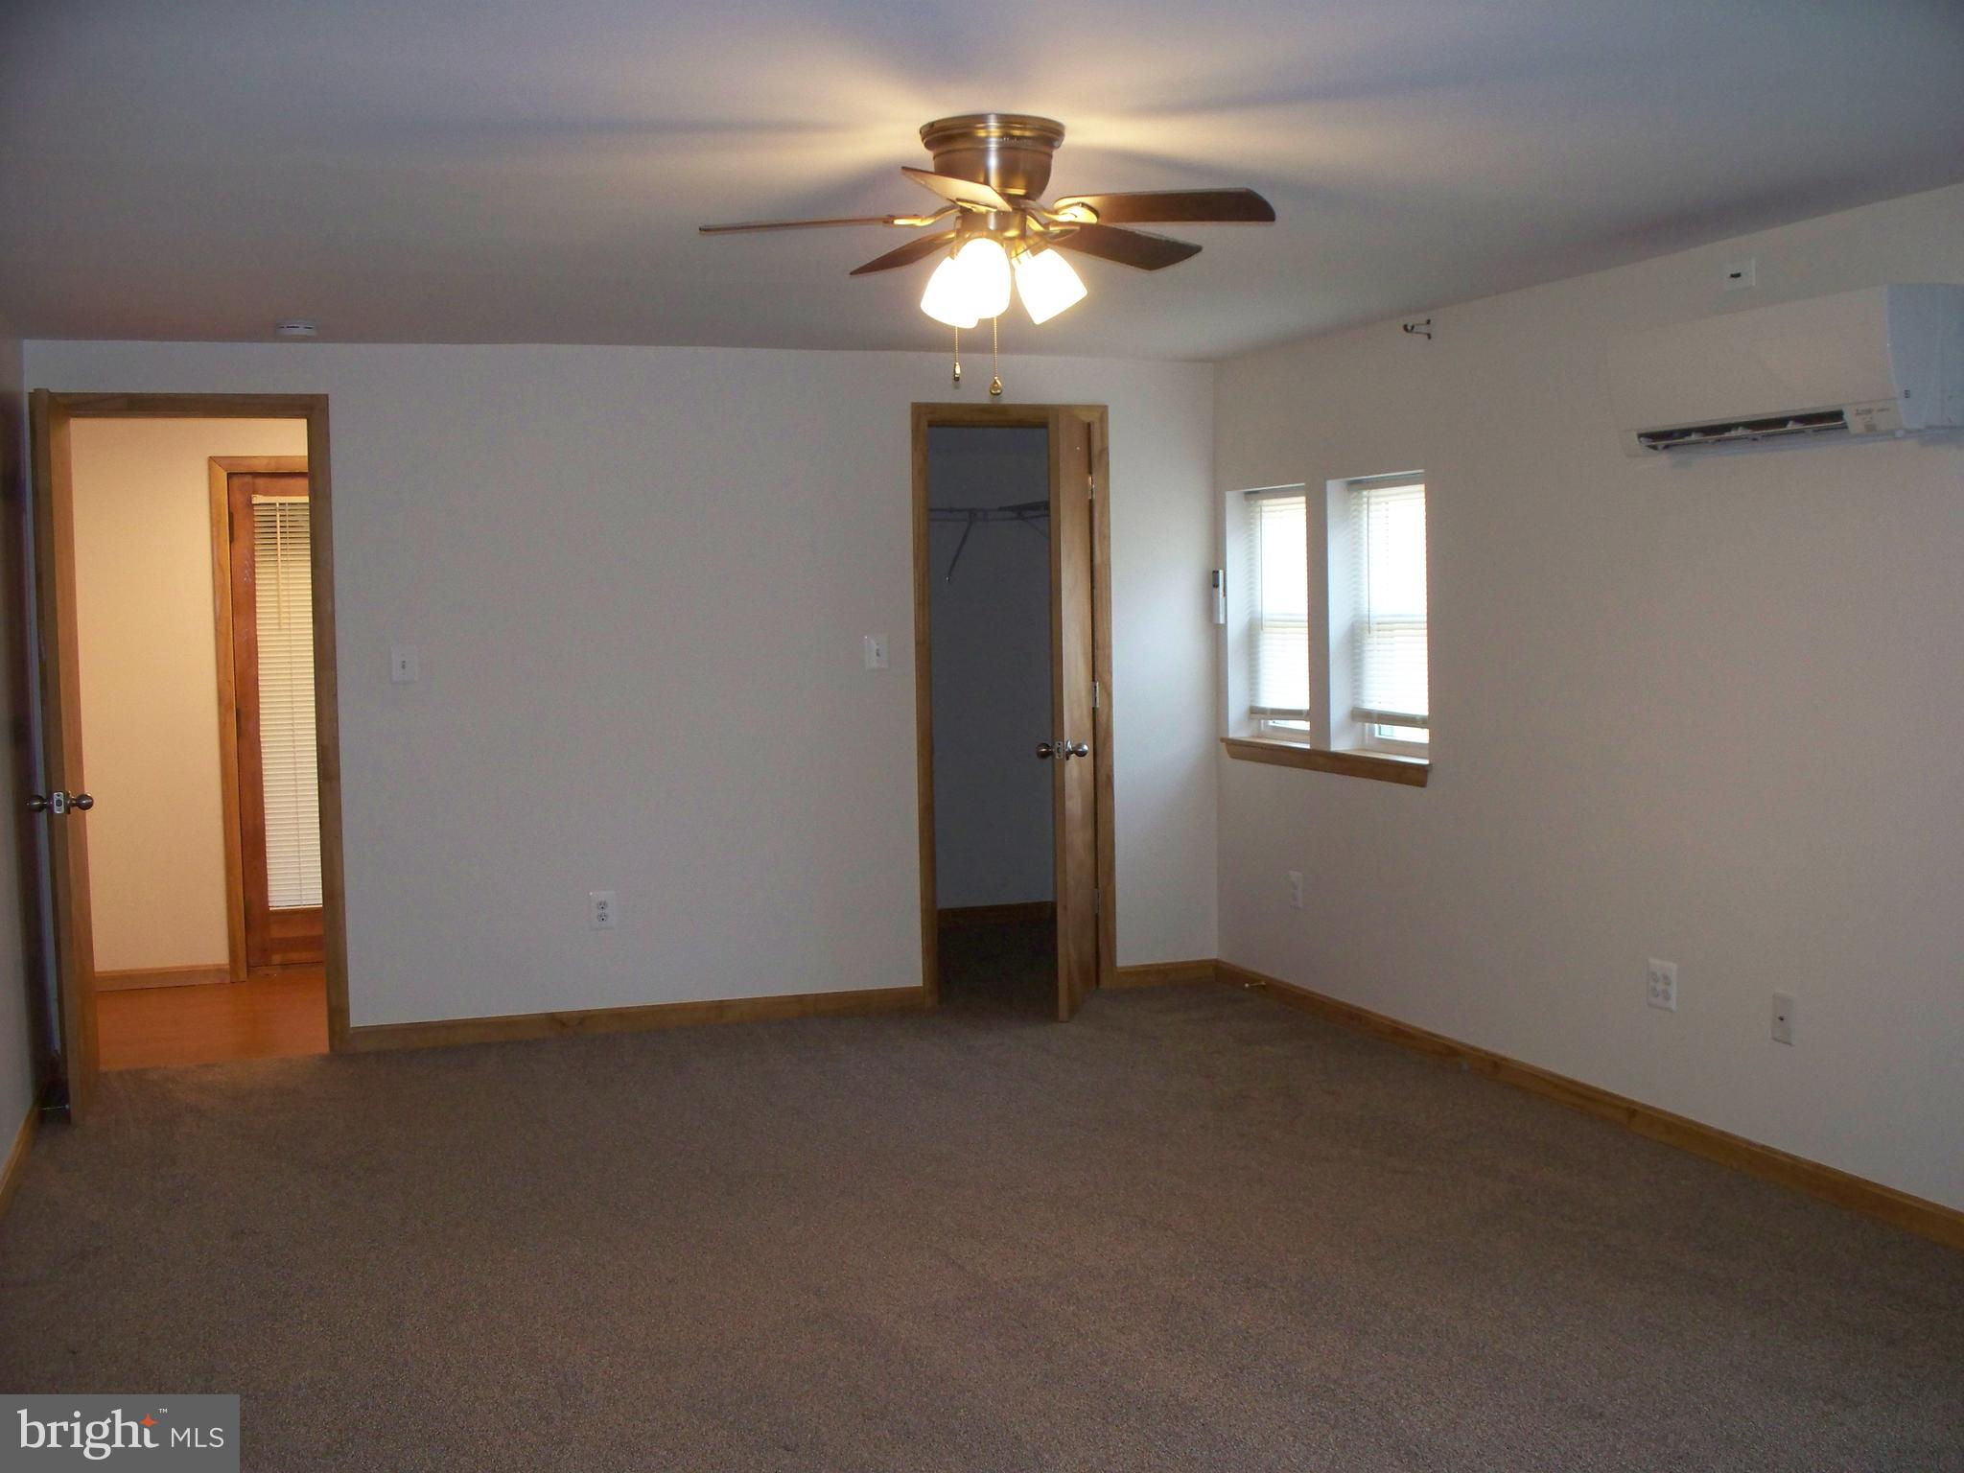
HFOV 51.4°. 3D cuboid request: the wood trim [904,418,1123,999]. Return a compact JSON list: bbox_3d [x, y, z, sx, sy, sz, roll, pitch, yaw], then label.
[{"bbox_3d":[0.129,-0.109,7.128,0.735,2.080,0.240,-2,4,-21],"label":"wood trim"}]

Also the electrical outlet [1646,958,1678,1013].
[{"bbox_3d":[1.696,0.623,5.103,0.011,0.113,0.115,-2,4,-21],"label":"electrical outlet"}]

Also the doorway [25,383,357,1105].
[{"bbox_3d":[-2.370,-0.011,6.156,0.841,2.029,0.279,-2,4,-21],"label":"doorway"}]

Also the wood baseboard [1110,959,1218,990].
[{"bbox_3d":[0.676,0.866,7.400,0.408,0.081,0.020,-2,4,-21],"label":"wood baseboard"}]

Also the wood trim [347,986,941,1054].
[{"bbox_3d":[-1.092,0.928,6.741,1.899,0.077,0.020,-2,4,-21],"label":"wood trim"}]

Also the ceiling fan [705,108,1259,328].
[{"bbox_3d":[0.014,-0.903,3.672,1.060,0.349,1.060,-2,4,-21],"label":"ceiling fan"}]

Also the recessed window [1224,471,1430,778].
[{"bbox_3d":[1.167,-0.383,6.734,0.158,0.903,1.318,-2,4,-21],"label":"recessed window"}]

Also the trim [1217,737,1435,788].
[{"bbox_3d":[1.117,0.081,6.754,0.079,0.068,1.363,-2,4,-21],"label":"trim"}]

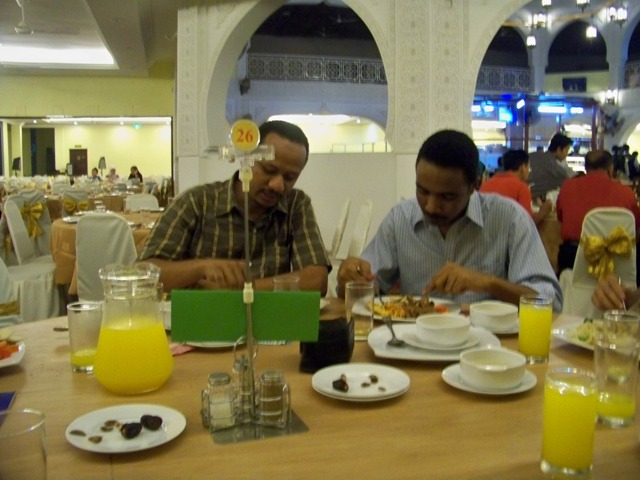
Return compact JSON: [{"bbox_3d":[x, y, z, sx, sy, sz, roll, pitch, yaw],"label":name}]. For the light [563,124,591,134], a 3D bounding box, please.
[{"bbox_3d":[8.019,-3.441,19.000,0.900,0.250,0.600,0,7,0],"label":"light"}]

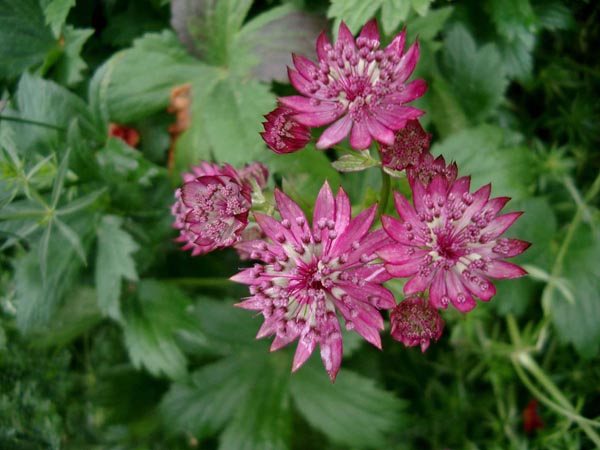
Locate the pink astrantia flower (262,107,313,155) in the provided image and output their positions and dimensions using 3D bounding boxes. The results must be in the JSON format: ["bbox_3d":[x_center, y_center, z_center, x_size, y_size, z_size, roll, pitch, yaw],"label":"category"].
[{"bbox_3d":[-0.003,-0.026,0.174,0.014,0.013,0.013,0,70,22],"label":"pink astrantia flower"}]

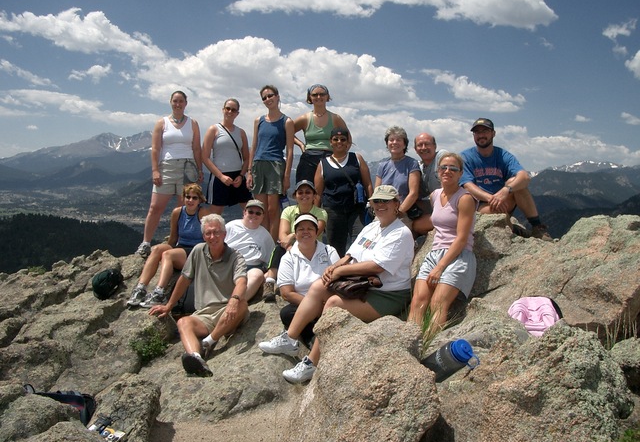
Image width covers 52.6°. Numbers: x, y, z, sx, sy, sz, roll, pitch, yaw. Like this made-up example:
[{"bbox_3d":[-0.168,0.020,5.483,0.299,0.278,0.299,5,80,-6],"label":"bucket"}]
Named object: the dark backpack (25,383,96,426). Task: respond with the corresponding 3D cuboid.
[{"bbox_3d":[-1.407,1.034,3.550,0.410,0.190,0.270,3,14,-12],"label":"dark backpack"}]

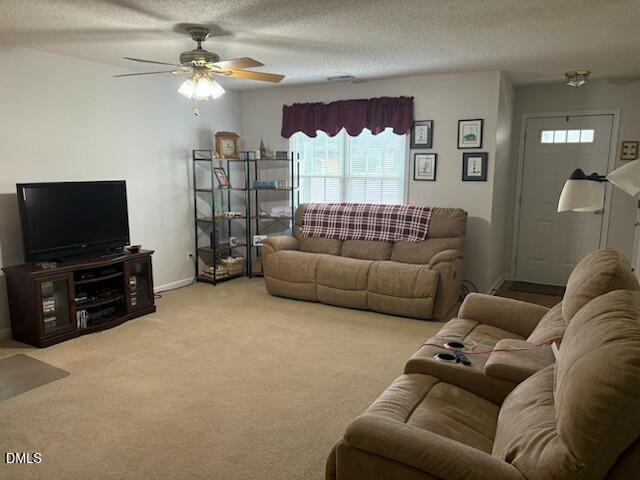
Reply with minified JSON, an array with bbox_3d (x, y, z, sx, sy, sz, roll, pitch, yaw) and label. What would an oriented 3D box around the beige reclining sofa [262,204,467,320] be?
[{"bbox_3d":[0.452,0.138,5.309,2.090,1.005,0.970,5,10,28],"label":"beige reclining sofa"}]

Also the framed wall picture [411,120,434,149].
[{"bbox_3d":[1.213,-1.247,5.719,0.266,0.322,0.025,5,10,29],"label":"framed wall picture"}]

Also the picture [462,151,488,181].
[{"bbox_3d":[1.706,-0.798,5.288,0.267,0.313,0.025,5,10,28],"label":"picture"}]

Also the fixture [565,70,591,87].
[{"bbox_3d":[2.775,-1.721,5.180,0.270,0.145,0.270,5,10,29],"label":"fixture"}]

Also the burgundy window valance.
[{"bbox_3d":[0.302,-1.533,6.123,1.840,0.440,0.130,5,10,29],"label":"burgundy window valance"}]

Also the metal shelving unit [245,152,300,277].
[{"bbox_3d":[-0.581,-0.306,6.163,0.600,1.615,0.315,2,9,11],"label":"metal shelving unit"}]

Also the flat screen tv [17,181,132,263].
[{"bbox_3d":[-2.131,-0.172,4.274,0.160,0.660,1.000,5,10,29],"label":"flat screen tv"}]

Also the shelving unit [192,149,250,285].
[{"bbox_3d":[-1.226,-0.290,6.034,0.315,1.615,0.600,6,11,33],"label":"shelving unit"}]

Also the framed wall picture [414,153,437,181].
[{"bbox_3d":[1.262,-0.865,5.750,0.266,0.322,0.025,5,10,29],"label":"framed wall picture"}]

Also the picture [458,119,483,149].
[{"bbox_3d":[1.651,-1.159,5.262,0.267,0.313,0.025,5,10,28],"label":"picture"}]

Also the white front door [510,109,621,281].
[{"bbox_3d":[2.950,-0.479,5.836,1.000,2.085,0.120,5,10,28],"label":"white front door"}]

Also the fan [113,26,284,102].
[{"bbox_3d":[-0.894,-1.279,3.505,1.300,0.520,1.290,5,10,29],"label":"fan"}]

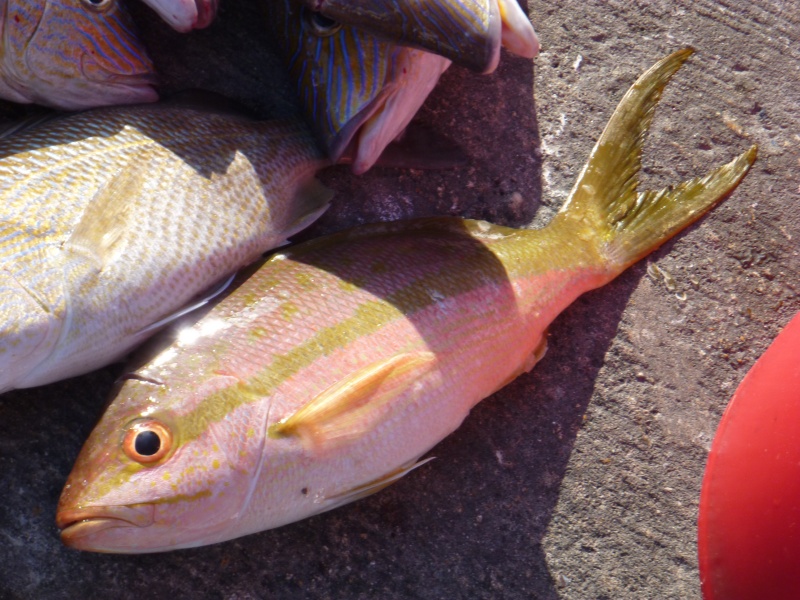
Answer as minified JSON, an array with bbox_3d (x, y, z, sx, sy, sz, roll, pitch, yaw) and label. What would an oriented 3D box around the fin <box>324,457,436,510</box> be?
[{"bbox_3d":[-0.009,0.086,1.390,0.057,0.014,0.011,-21,85,-2],"label":"fin"}]

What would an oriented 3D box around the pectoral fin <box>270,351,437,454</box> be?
[{"bbox_3d":[-0.022,0.048,1.380,0.086,0.014,0.027,-24,74,-7],"label":"pectoral fin"}]

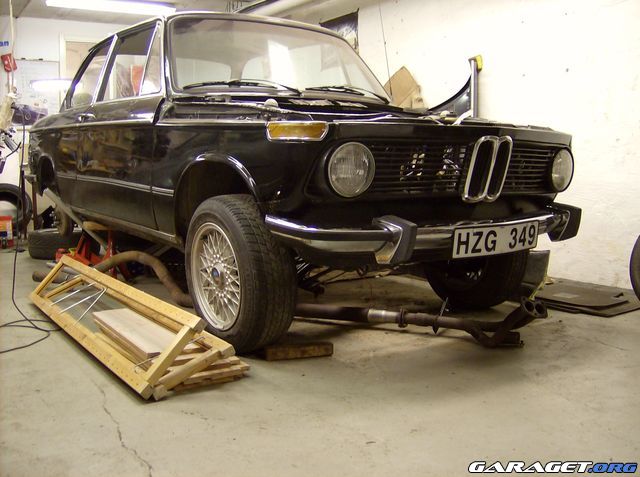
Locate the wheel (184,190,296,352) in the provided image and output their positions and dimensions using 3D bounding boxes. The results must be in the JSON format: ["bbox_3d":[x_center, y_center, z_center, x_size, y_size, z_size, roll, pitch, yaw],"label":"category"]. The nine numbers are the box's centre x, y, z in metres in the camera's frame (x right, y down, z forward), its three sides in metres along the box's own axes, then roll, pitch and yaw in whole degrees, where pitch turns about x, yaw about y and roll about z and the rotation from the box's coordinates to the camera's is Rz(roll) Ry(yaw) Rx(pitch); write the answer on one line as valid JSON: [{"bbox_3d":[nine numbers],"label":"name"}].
[{"bbox_3d":[-0.327,0.137,2.604,0.200,0.600,0.600,-5,10,-36],"label":"wheel"}]

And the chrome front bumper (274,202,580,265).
[{"bbox_3d":[0.546,-0.045,2.549,1.530,0.160,0.380,-5,10,-36],"label":"chrome front bumper"}]

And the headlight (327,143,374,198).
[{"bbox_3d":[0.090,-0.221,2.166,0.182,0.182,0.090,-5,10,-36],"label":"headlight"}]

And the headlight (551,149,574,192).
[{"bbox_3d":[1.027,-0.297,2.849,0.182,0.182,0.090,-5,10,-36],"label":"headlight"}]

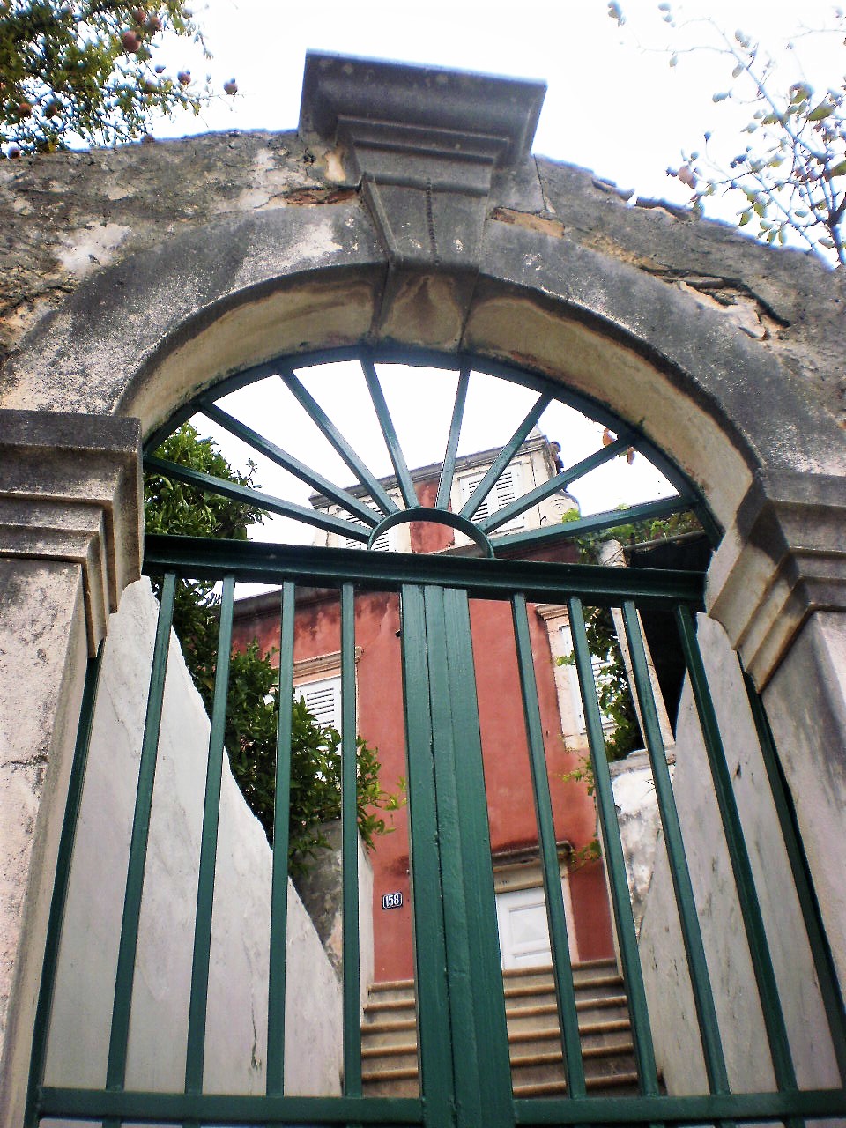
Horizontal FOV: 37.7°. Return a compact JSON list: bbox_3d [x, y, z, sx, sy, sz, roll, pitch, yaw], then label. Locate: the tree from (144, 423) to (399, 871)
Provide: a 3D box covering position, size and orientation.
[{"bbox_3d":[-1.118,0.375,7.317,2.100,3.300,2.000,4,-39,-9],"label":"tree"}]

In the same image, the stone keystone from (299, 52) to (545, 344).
[{"bbox_3d":[-0.005,-0.924,3.154,0.629,0.598,0.384,4,-39,-9],"label":"stone keystone"}]

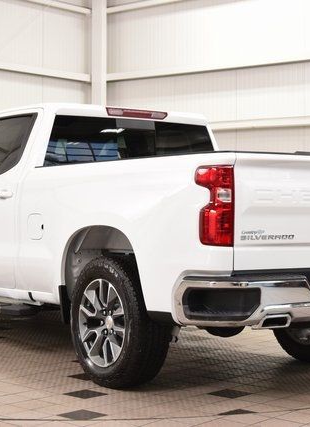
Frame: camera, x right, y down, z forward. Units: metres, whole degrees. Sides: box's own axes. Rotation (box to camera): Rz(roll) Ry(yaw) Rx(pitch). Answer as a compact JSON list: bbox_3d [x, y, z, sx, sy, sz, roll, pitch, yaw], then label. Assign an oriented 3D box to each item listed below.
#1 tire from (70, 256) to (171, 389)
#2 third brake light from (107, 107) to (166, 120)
[{"bbox_3d":[-0.228,0.673,5.829,0.280,0.822,0.824,0,1,-35],"label":"tire"},{"bbox_3d":[-0.137,-0.770,7.208,0.570,0.062,0.070,0,1,-35],"label":"third brake light"}]

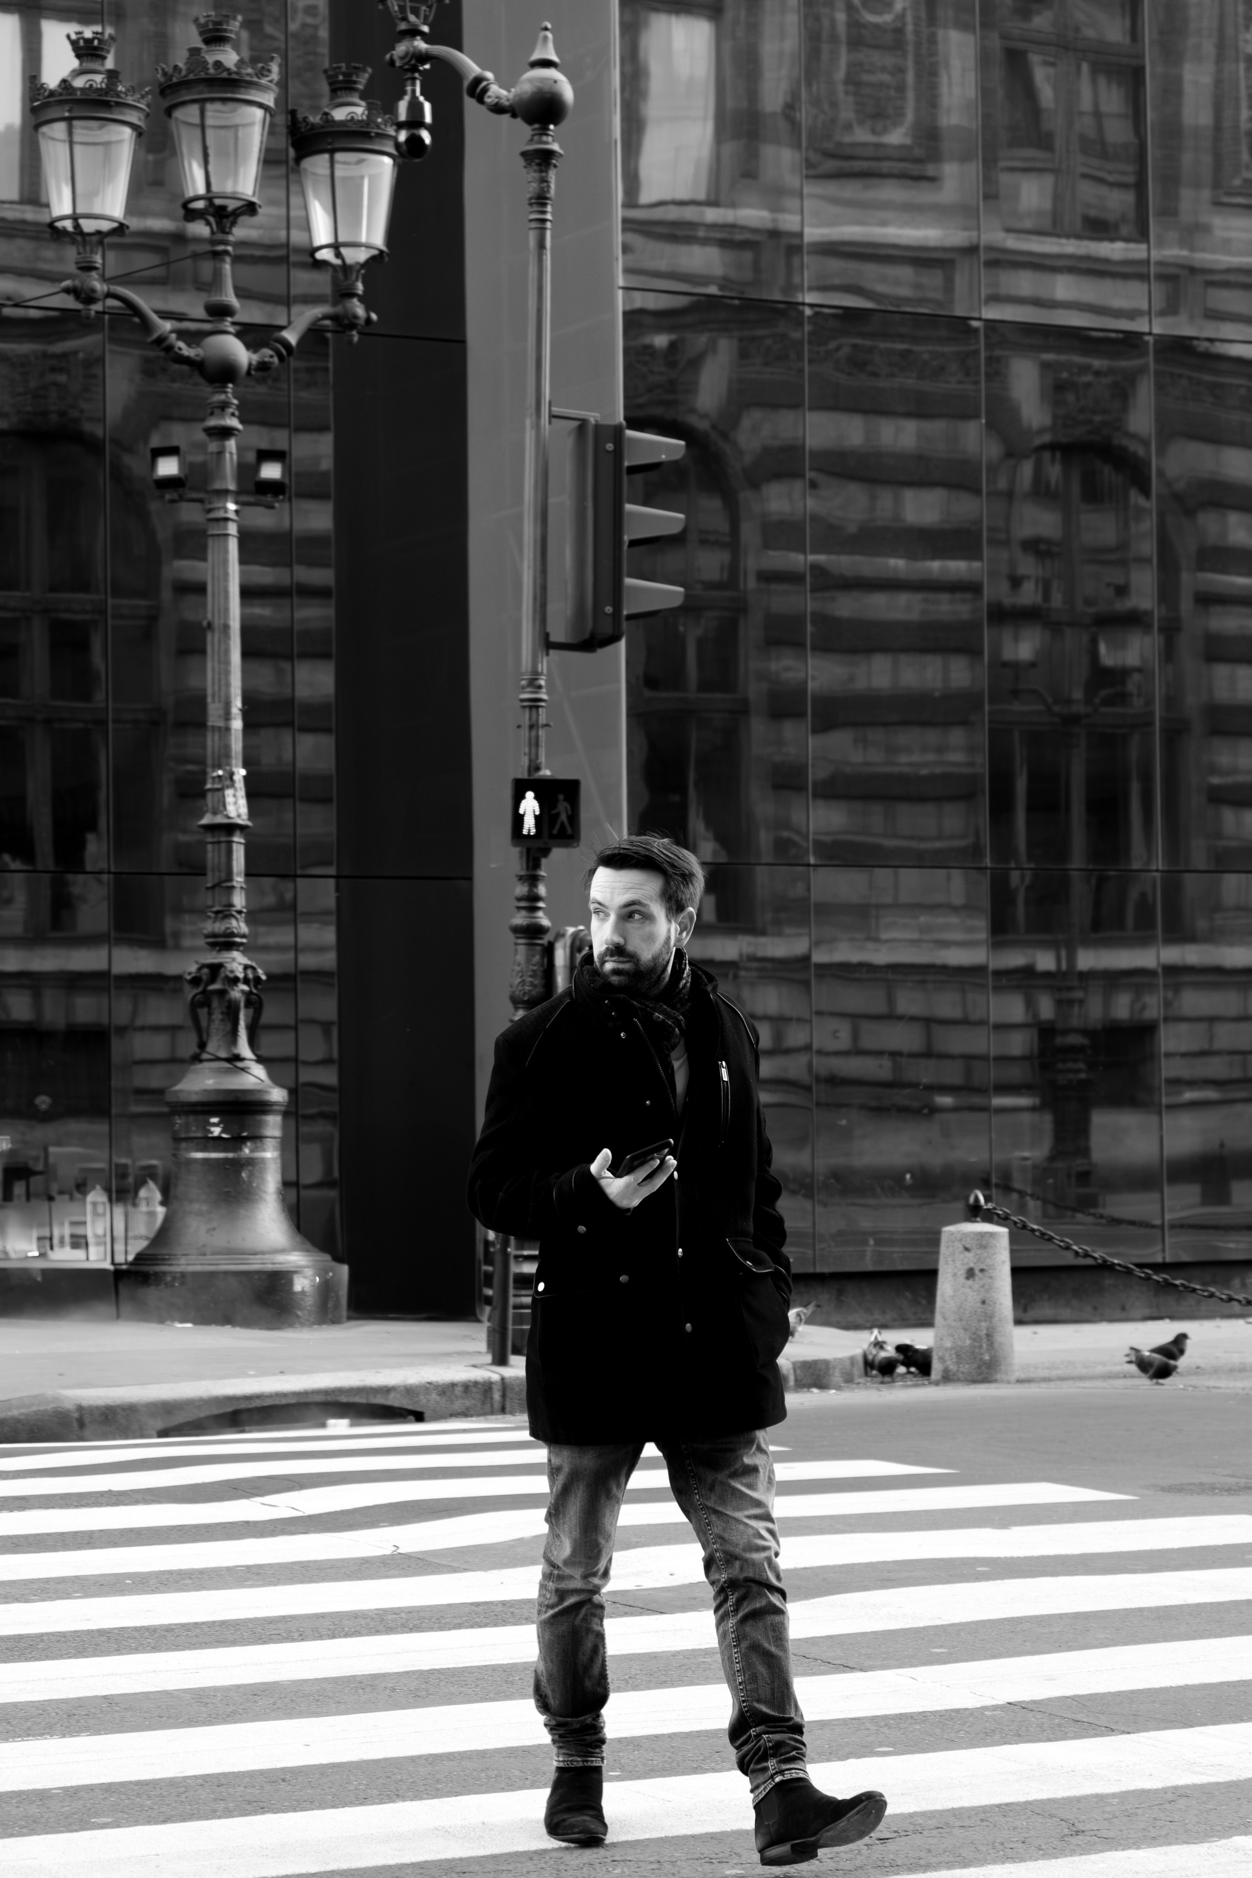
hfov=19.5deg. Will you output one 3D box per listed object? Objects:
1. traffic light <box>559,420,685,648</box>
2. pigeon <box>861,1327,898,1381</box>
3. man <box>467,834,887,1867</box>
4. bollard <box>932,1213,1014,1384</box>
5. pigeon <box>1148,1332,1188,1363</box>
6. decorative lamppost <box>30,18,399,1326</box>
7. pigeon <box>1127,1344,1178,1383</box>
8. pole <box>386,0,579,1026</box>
[{"bbox_3d":[-0.019,-1.716,15.550,0.470,0.950,0.310,1,-2,-25],"label":"traffic light"},{"bbox_3d":[1.087,1.782,15.603,0.130,0.205,0.240,0,-2,-20],"label":"pigeon"},{"bbox_3d":[0.068,0.722,6.487,0.660,1.790,0.520,0,-2,-14],"label":"man"},{"bbox_3d":[1.483,1.531,15.611,0.345,0.720,0.345,0,-2,0],"label":"bollard"},{"bbox_3d":[2.297,1.792,15.753,0.290,0.190,0.120,-1,-2,3],"label":"pigeon"},{"bbox_3d":[-2.030,-1.351,18.098,2.000,6.490,1.120,0,-2,-26],"label":"decorative lamppost"},{"bbox_3d":[2.239,1.802,15.502,0.230,0.165,0.120,-1,-2,20],"label":"pigeon"},{"bbox_3d":[-0.685,-1.518,15.498,0.900,6.500,0.520,1,-2,-24],"label":"pole"}]

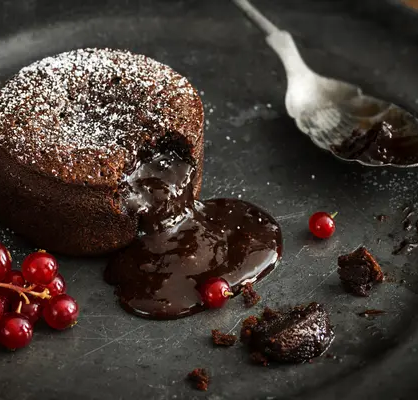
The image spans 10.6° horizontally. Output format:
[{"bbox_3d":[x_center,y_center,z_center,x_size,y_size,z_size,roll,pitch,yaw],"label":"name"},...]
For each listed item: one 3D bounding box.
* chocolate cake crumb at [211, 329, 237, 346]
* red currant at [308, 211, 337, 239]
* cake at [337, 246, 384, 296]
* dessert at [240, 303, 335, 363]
[{"bbox_3d":[0.005,0.044,0.718,0.008,0.004,0.005,10,42,11],"label":"chocolate cake crumb"},{"bbox_3d":[0.038,0.009,0.755,0.009,0.009,0.009,0,41,0],"label":"red currant"},{"bbox_3d":[0.050,0.023,0.737,0.013,0.011,0.011,17,44,18],"label":"cake"},{"bbox_3d":[0.025,0.042,0.715,0.028,0.011,0.015,-13,43,-15],"label":"dessert"}]

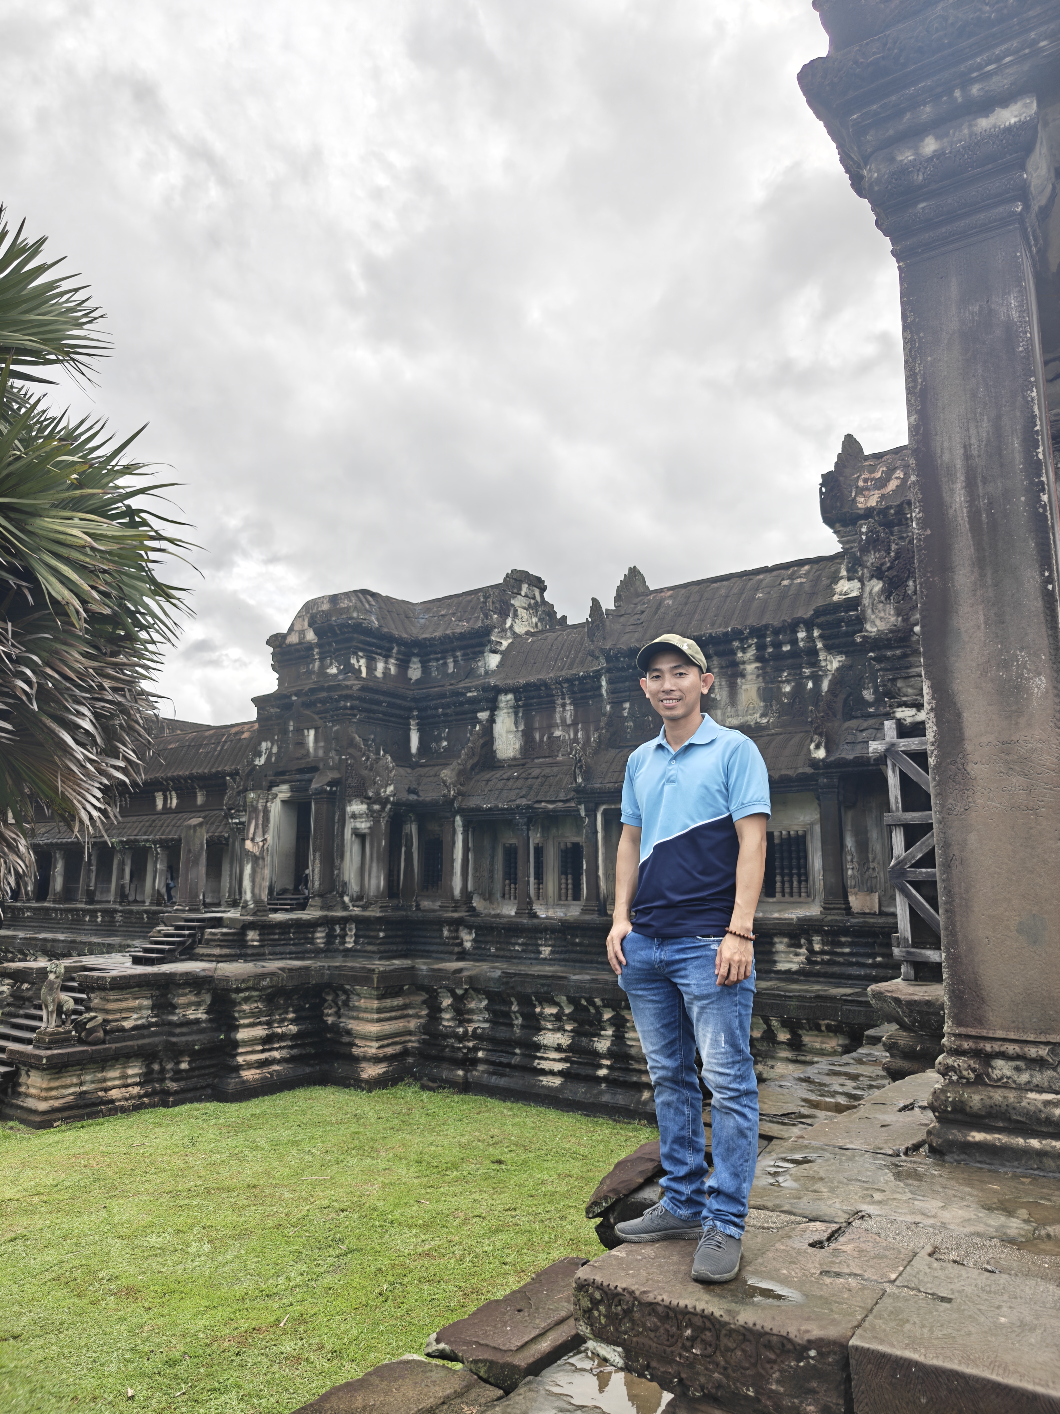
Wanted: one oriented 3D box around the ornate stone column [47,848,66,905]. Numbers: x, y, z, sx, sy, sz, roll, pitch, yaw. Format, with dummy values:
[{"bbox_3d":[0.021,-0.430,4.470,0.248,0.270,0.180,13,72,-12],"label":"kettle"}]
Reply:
[{"bbox_3d":[-21.587,7.733,42.846,0.530,2.450,0.530,-7,-14,35],"label":"ornate stone column"}]

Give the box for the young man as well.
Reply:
[{"bbox_3d":[0.430,0.628,2.710,0.490,1.720,0.340,-7,-13,32],"label":"young man"}]

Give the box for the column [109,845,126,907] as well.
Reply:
[{"bbox_3d":[-17.487,7.216,39.981,0.530,2.450,0.530,-7,-14,35],"label":"column"}]

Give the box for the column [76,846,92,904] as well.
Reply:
[{"bbox_3d":[-19.637,7.440,41.493,0.530,2.450,0.530,-7,-14,35],"label":"column"}]

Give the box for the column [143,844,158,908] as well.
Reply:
[{"bbox_3d":[-15.463,6.960,38.566,0.530,2.450,0.530,-7,-14,35],"label":"column"}]

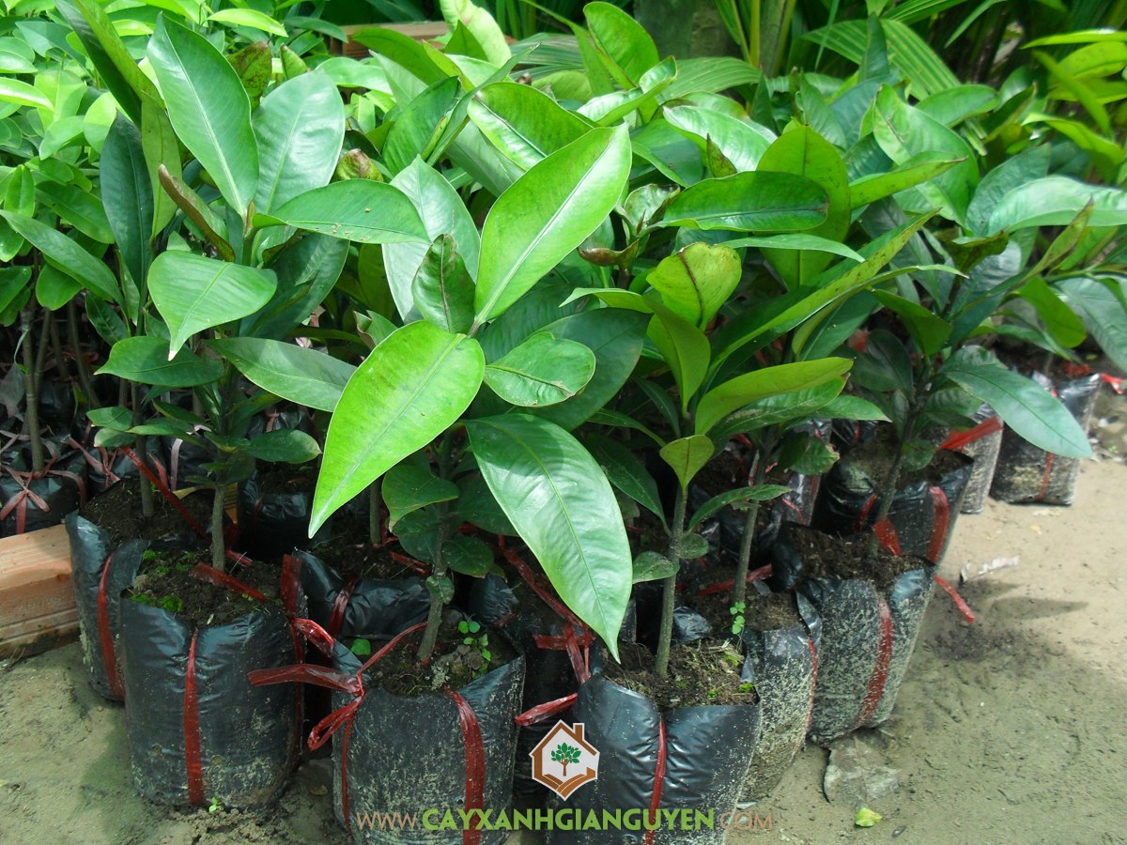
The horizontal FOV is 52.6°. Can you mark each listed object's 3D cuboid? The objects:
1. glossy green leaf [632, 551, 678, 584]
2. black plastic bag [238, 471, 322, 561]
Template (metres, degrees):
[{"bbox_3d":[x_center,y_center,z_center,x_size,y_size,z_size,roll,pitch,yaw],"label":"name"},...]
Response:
[{"bbox_3d":[0.061,0.102,0.800,0.042,0.012,0.028,-11,40,-14],"label":"glossy green leaf"},{"bbox_3d":[-0.257,0.126,1.169,0.140,0.160,0.140,2,21,0],"label":"black plastic bag"}]

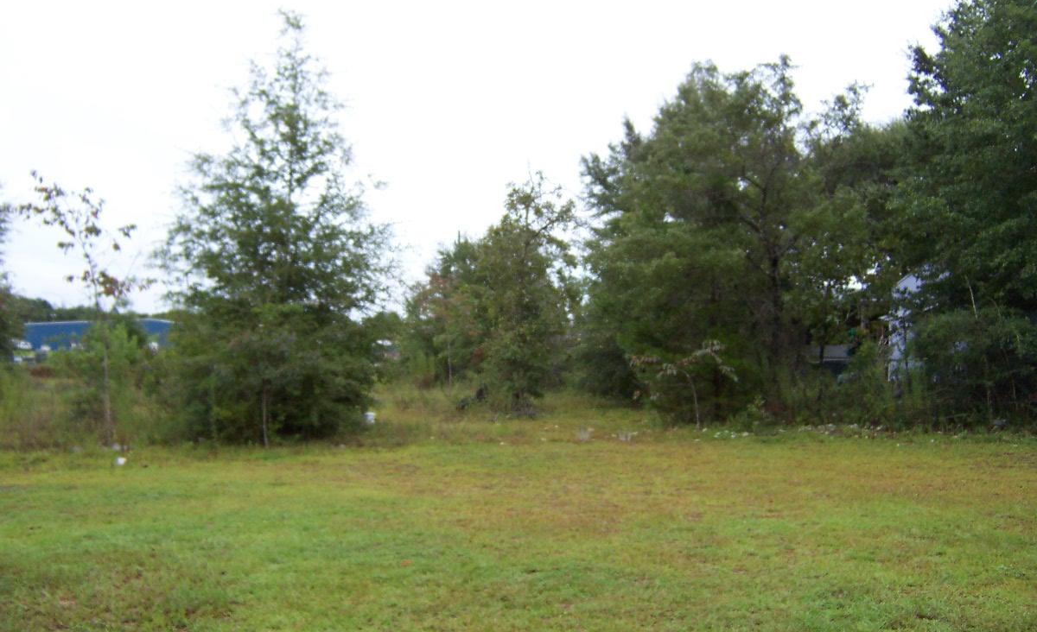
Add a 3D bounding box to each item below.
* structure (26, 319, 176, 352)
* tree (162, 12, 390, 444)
[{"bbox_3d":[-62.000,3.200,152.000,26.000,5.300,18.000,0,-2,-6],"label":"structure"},{"bbox_3d":[-4.700,-1.700,19.200,4.400,8.300,4.300,0,-2,0],"label":"tree"}]

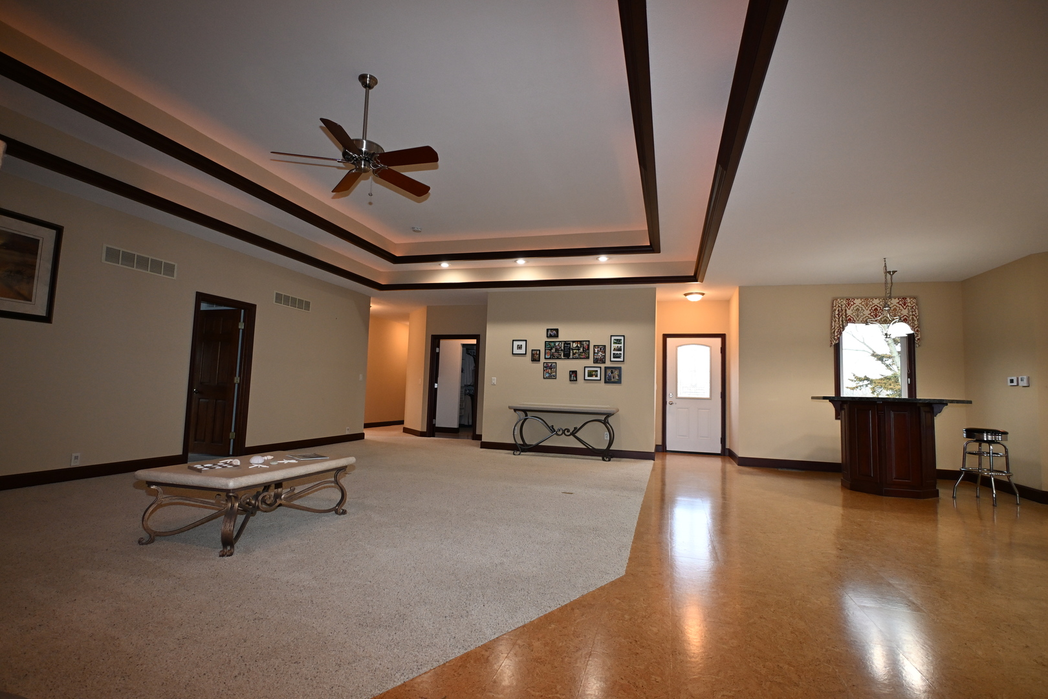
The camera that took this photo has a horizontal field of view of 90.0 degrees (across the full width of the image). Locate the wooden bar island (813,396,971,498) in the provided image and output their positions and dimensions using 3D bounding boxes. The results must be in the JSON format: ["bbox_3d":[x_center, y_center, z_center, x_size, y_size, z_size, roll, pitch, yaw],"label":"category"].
[{"bbox_3d":[4.208,1.099,6.062,1.420,1.055,1.400,1,-5,15],"label":"wooden bar island"}]

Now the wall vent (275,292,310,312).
[{"bbox_3d":[-3.515,-0.721,8.009,0.025,0.180,0.810,1,-5,15],"label":"wall vent"}]

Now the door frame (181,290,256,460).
[{"bbox_3d":[-4.031,0.379,6.934,0.144,2.118,0.980,1,-5,16],"label":"door frame"}]

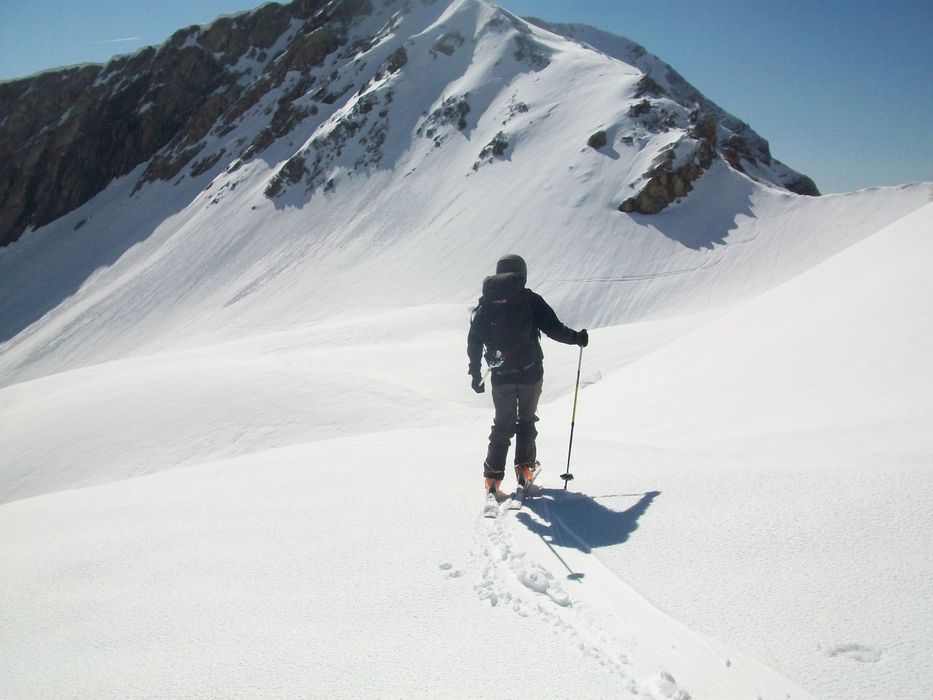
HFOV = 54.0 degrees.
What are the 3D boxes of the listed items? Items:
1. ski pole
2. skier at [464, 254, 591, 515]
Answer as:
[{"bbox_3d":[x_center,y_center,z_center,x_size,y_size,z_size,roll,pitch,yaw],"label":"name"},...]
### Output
[{"bbox_3d":[0.826,0.470,7.010,0.100,1.231,0.100,7,4,10],"label":"ski pole"},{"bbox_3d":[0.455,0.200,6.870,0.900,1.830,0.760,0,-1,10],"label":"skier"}]

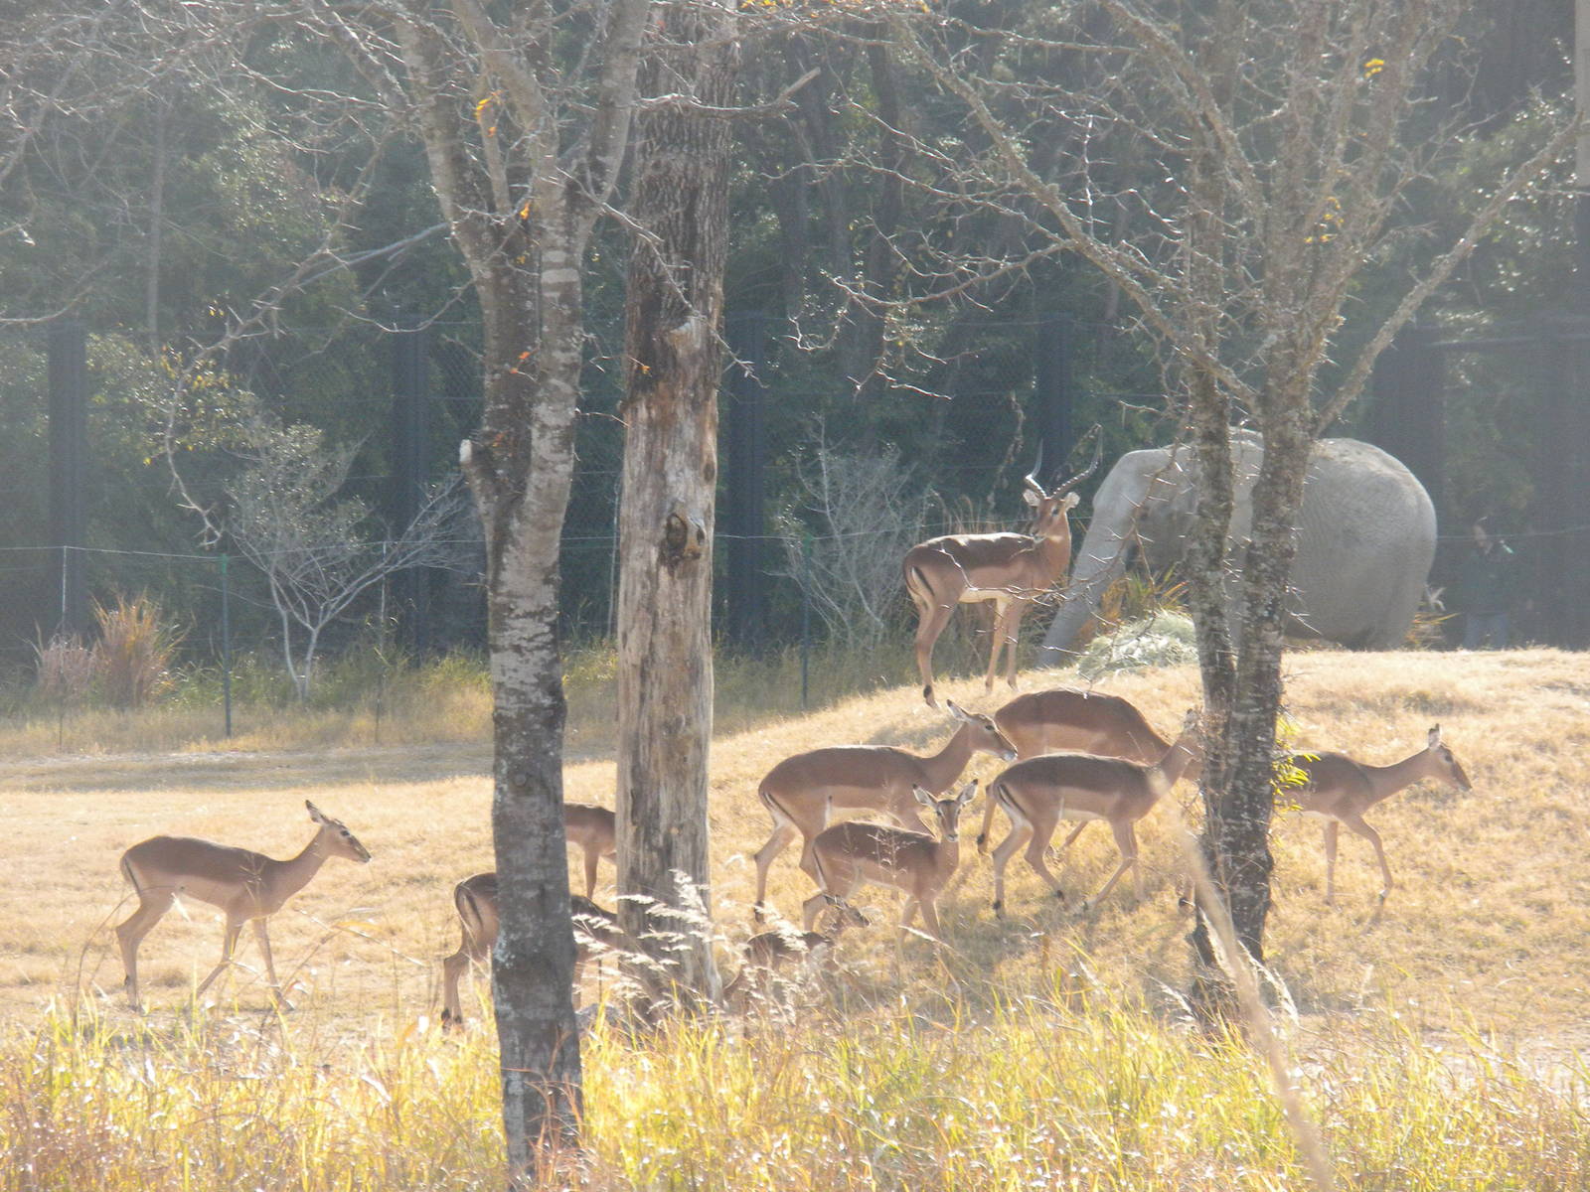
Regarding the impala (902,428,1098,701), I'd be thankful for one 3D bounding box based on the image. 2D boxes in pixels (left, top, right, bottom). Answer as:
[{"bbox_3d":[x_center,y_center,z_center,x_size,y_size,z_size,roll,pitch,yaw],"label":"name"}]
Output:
[{"bbox_3d":[1.199,-0.168,63.000,1.080,1.600,0.400,-1,2,-22],"label":"impala"}]

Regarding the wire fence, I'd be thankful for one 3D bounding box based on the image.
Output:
[{"bbox_3d":[-0.006,-0.755,97.000,14.000,3.640,0.300,0,1,0],"label":"wire fence"}]

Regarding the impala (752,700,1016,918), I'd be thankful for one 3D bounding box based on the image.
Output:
[{"bbox_3d":[0.466,1.130,57.000,1.340,1.170,0.330,0,2,-10],"label":"impala"}]

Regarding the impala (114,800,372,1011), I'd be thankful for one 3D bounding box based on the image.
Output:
[{"bbox_3d":[-2.825,1.588,56.000,1.280,1.080,0.320,0,2,-12],"label":"impala"}]

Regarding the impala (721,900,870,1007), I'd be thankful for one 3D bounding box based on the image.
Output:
[{"bbox_3d":[0.003,1.813,54.000,0.740,0.650,0.190,0,1,-5],"label":"impala"}]

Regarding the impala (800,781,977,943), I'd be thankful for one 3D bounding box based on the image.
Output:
[{"bbox_3d":[0.476,1.409,55.500,0.900,0.940,0.280,0,1,-2],"label":"impala"}]

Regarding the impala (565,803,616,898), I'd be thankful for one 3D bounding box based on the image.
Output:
[{"bbox_3d":[-1.104,1.496,65.000,1.000,0.880,0.280,0,1,-5],"label":"impala"}]

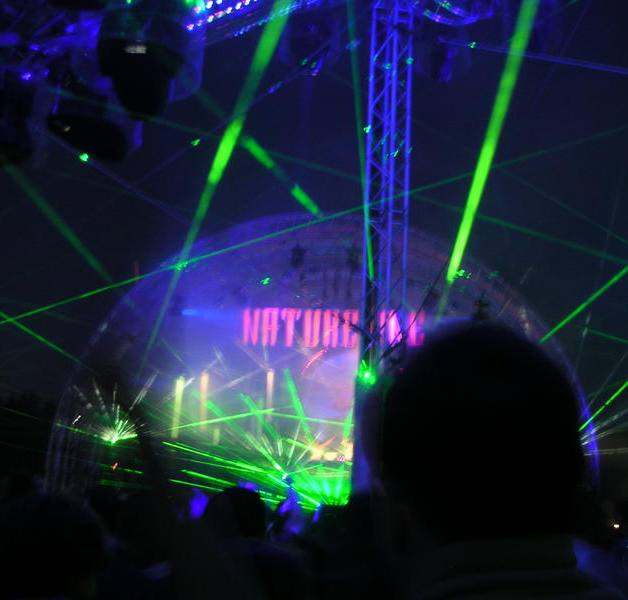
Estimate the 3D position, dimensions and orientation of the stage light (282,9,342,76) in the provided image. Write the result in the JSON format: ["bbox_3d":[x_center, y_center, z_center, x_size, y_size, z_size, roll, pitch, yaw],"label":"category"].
[{"bbox_3d":[-0.036,-2.650,8.800,0.530,0.580,0.460,3,-13,0],"label":"stage light"}]

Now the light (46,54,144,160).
[{"bbox_3d":[-1.437,-1.274,5.600,0.500,0.580,0.460,8,-14,-22],"label":"light"}]

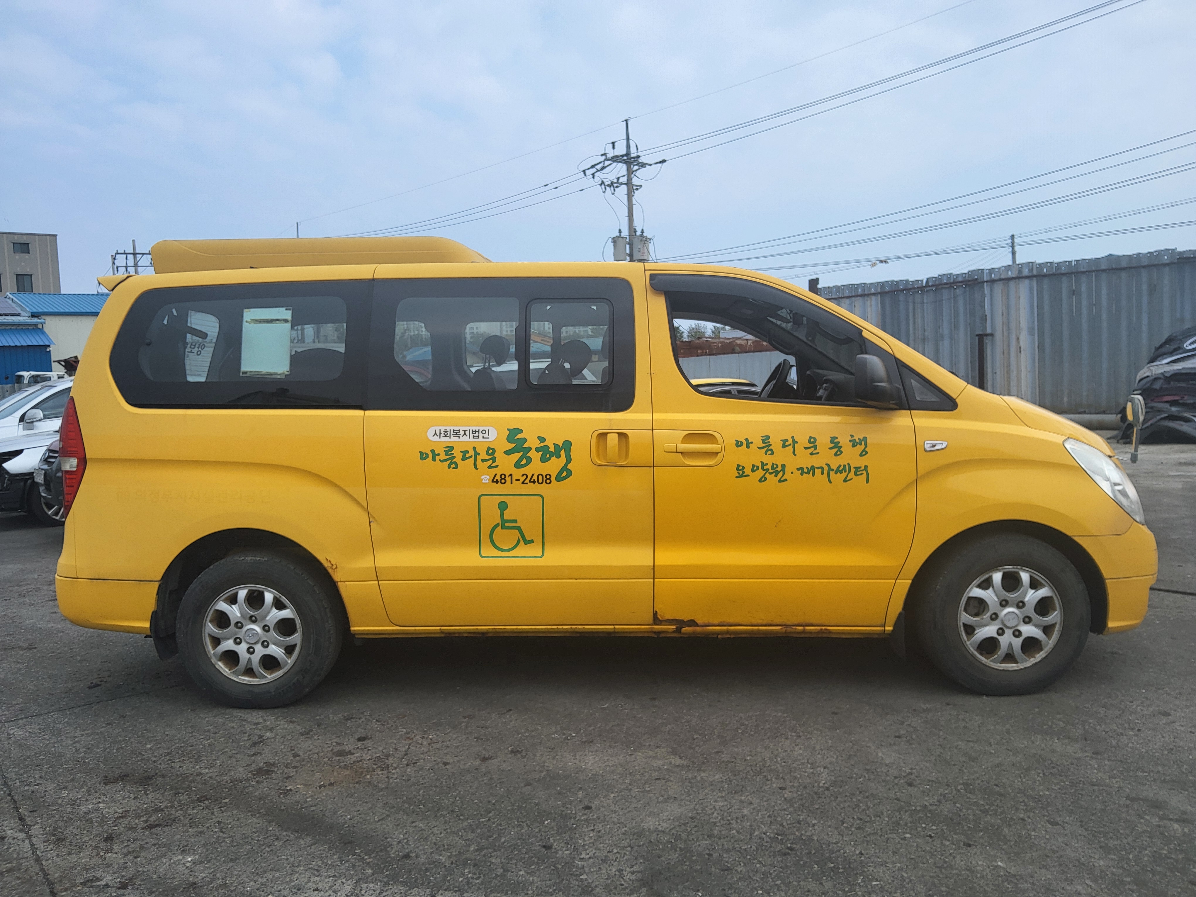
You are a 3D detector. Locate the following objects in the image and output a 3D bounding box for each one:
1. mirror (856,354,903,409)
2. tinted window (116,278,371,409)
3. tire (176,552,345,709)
[{"bbox_3d":[1.131,-0.269,3.615,0.190,0.226,0.240,-1,4,3],"label":"mirror"},{"bbox_3d":[-1.560,-0.455,3.912,1.165,0.580,0.060,0,-11,4],"label":"tinted window"},{"bbox_3d":[-1.484,0.787,3.958,0.690,0.685,0.215,-2,4,3],"label":"tire"}]

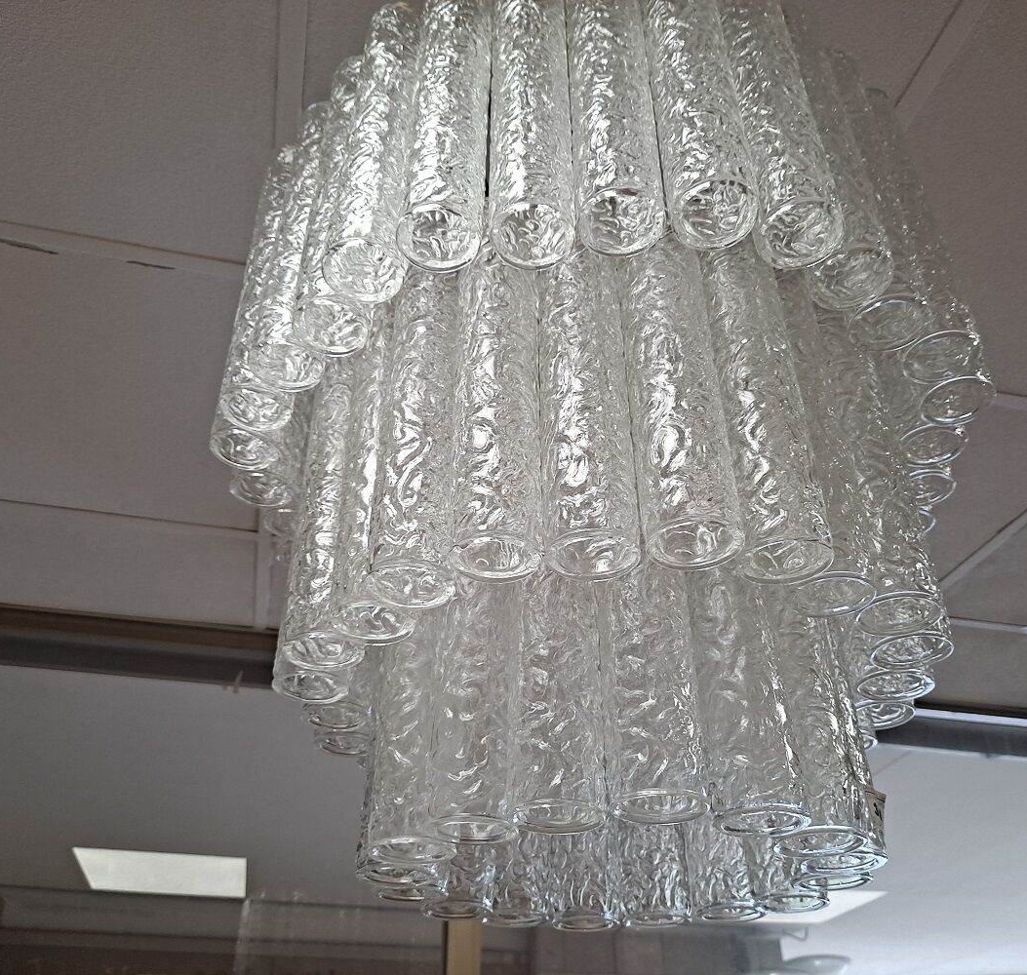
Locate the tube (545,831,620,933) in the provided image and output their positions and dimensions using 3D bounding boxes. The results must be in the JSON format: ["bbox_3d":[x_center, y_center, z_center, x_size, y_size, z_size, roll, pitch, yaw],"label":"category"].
[{"bbox_3d":[0.053,0.210,0.780,0.051,0.281,0.051,0,-35,0],"label":"tube"}]

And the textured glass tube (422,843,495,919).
[{"bbox_3d":[-0.035,0.183,0.742,0.051,0.281,0.051,1,-36,1],"label":"textured glass tube"}]

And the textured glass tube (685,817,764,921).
[{"bbox_3d":[0.153,0.190,0.753,0.051,0.281,0.051,-1,-36,-1],"label":"textured glass tube"}]

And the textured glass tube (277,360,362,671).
[{"bbox_3d":[-0.119,-0.009,0.674,0.051,0.281,0.051,0,-37,0],"label":"textured glass tube"}]

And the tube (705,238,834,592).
[{"bbox_3d":[0.154,-0.081,0.620,0.053,0.299,0.053,14,-38,-19],"label":"tube"}]

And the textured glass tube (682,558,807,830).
[{"bbox_3d":[0.132,0.061,0.584,0.051,0.288,0.051,0,-36,0],"label":"textured glass tube"}]

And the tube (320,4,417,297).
[{"bbox_3d":[-0.099,-0.262,0.702,0.053,0.299,0.053,0,-36,0],"label":"tube"}]

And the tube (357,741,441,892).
[{"bbox_3d":[-0.075,0.131,0.700,0.053,0.299,0.053,2,-36,-3],"label":"tube"}]

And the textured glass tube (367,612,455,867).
[{"bbox_3d":[-0.058,0.096,0.632,0.051,0.288,0.051,0,-36,0],"label":"textured glass tube"}]

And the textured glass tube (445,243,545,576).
[{"bbox_3d":[-0.010,-0.077,0.596,0.051,0.288,0.051,0,-36,0],"label":"textured glass tube"}]

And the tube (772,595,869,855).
[{"bbox_3d":[0.173,0.083,0.615,0.051,0.288,0.051,0,-36,0],"label":"tube"}]

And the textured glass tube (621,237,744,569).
[{"bbox_3d":[0.101,-0.089,0.609,0.053,0.299,0.053,5,-36,-7],"label":"textured glass tube"}]

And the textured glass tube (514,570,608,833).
[{"bbox_3d":[0.026,0.057,0.599,0.053,0.299,0.053,-11,-37,14],"label":"textured glass tube"}]

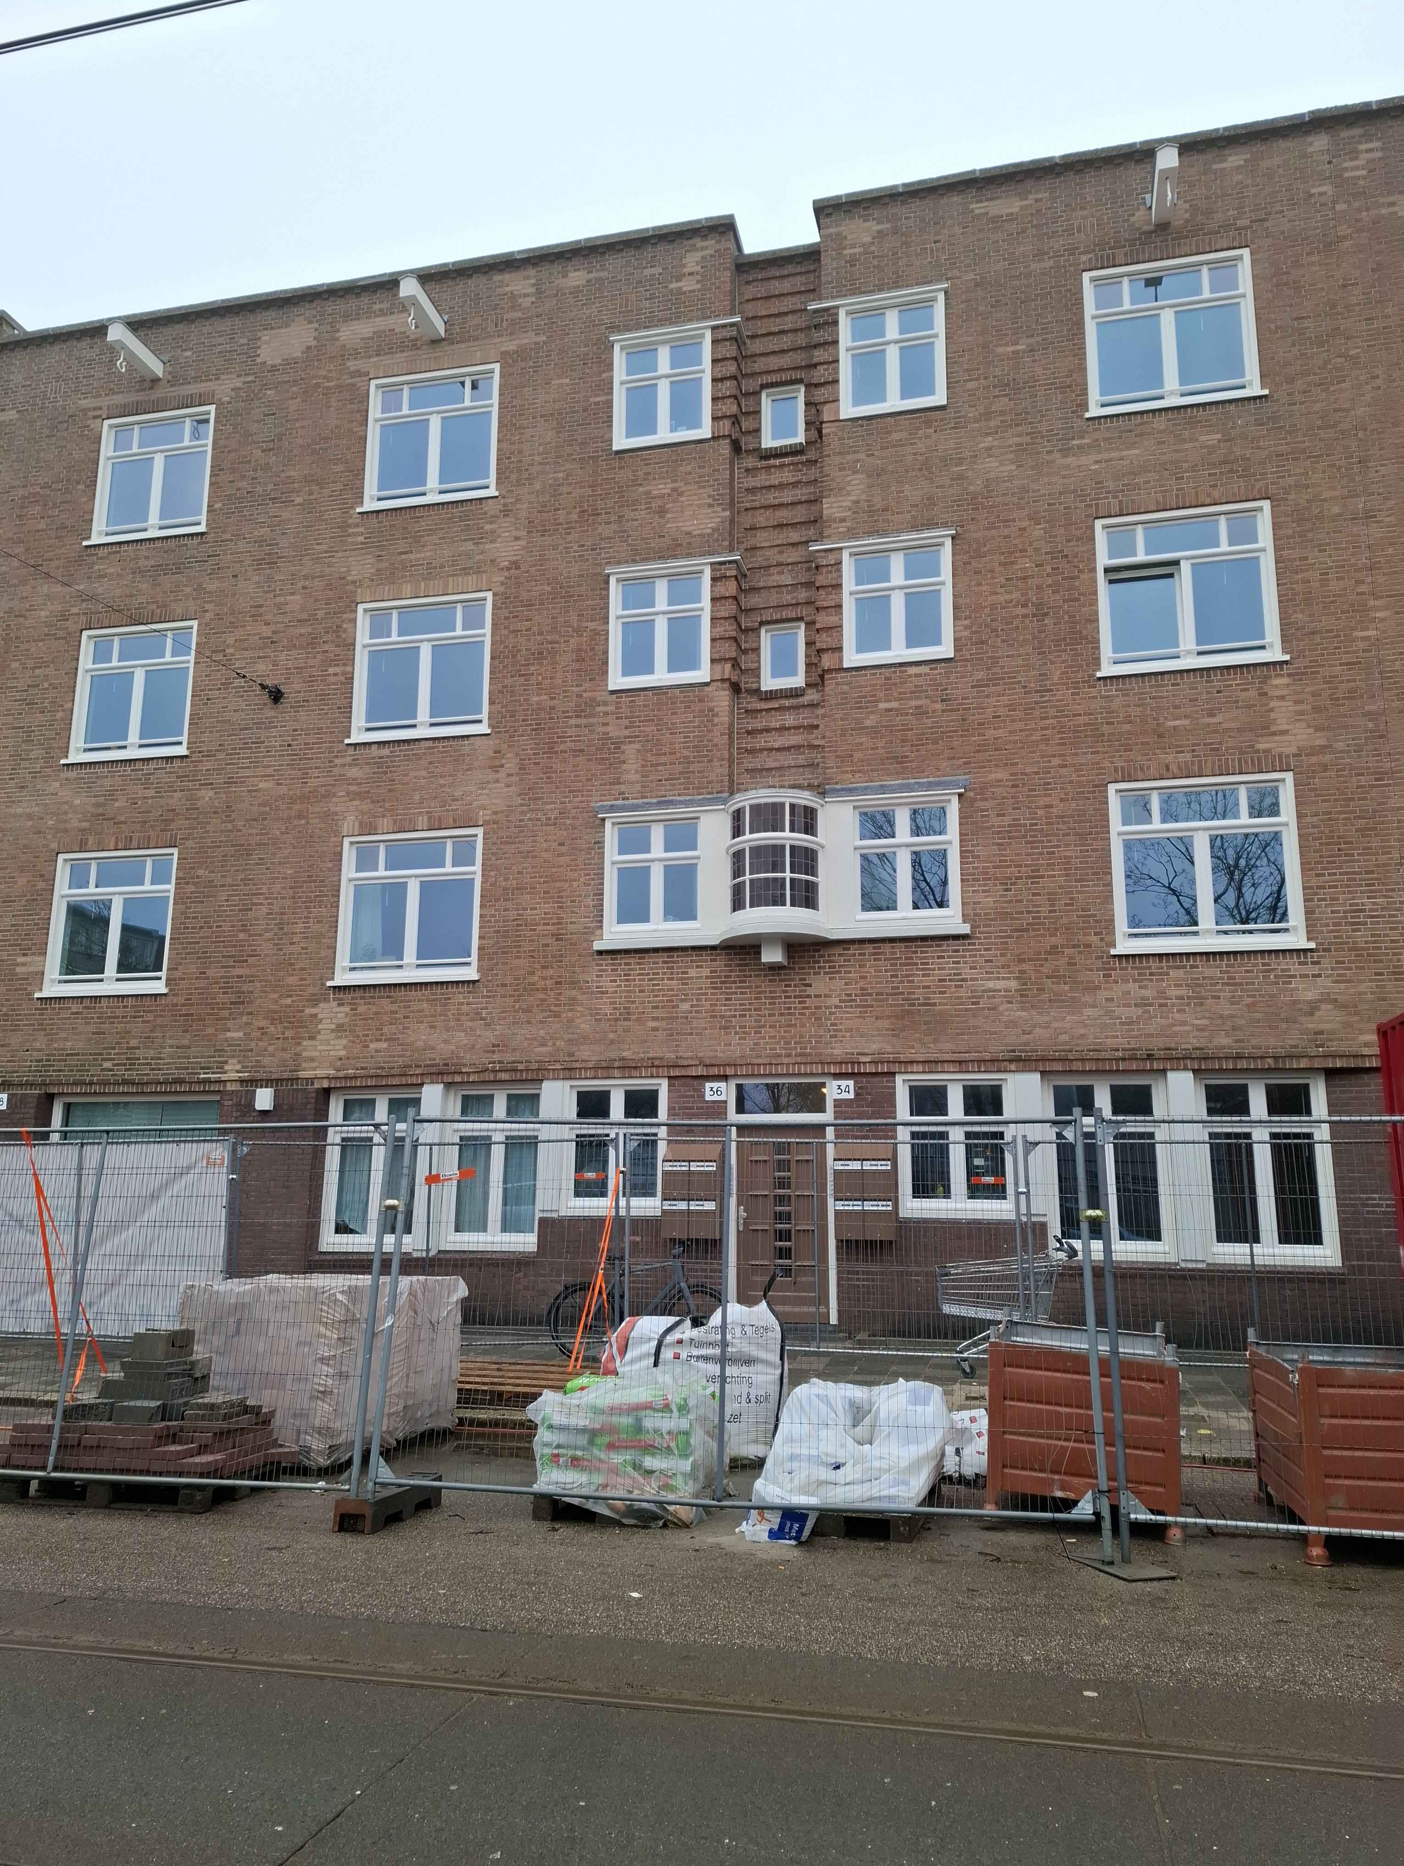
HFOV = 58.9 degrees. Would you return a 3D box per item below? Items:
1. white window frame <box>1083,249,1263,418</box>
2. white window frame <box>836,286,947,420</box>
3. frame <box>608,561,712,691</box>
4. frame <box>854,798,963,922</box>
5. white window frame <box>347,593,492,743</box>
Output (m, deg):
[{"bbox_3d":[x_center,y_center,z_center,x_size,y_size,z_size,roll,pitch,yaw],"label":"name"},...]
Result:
[{"bbox_3d":[5.142,-6.569,13.689,1.790,1.810,0.150,-2,-11,14],"label":"white window frame"},{"bbox_3d":[2.220,-6.669,14.442,1.210,1.445,0.150,-2,-11,14],"label":"white window frame"},{"bbox_3d":[-0.479,-3.536,14.516,1.210,1.445,0.150,-2,-11,14],"label":"frame"},{"bbox_3d":[2.183,-0.749,13.224,1.110,1.360,0.140,-2,-11,13],"label":"frame"},{"bbox_3d":[-3.389,-3.204,15.069,1.840,1.805,0.150,-2,-11,13],"label":"white window frame"}]

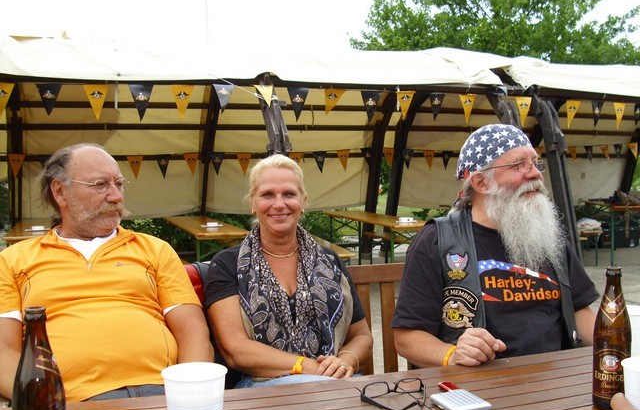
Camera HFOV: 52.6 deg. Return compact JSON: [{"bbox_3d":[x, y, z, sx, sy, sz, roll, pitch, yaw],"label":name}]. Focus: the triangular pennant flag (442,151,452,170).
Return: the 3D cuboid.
[{"bbox_3d":[1.964,-0.678,9.904,0.195,0.295,0.010,-2,3,-21],"label":"triangular pennant flag"}]

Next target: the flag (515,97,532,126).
[{"bbox_3d":[2.086,-0.952,6.621,0.195,0.295,0.010,-2,3,-21],"label":"flag"}]

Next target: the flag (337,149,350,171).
[{"bbox_3d":[0.337,-0.612,9.000,0.200,0.300,0.020,-1,2,-19],"label":"flag"}]

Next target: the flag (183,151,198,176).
[{"bbox_3d":[-1.646,-0.508,8.266,0.200,0.290,0.020,-1,3,-10],"label":"flag"}]

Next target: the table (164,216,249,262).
[{"bbox_3d":[-1.231,0.584,6.766,0.500,0.770,2.200,-1,3,-21],"label":"table"}]

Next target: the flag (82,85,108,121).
[{"bbox_3d":[-1.792,-0.817,5.191,0.200,0.290,0.020,-1,3,-13],"label":"flag"}]

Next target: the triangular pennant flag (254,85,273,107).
[{"bbox_3d":[-0.453,-0.924,5.546,0.195,0.295,0.015,-2,-39,-21],"label":"triangular pennant flag"}]

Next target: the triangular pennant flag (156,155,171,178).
[{"bbox_3d":[-1.977,-0.481,8.200,0.200,0.300,0.020,-1,2,-18],"label":"triangular pennant flag"}]

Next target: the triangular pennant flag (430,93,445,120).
[{"bbox_3d":[1.136,-0.943,6.256,0.195,0.295,0.010,-2,3,-21],"label":"triangular pennant flag"}]

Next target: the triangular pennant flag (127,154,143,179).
[{"bbox_3d":[-2.327,-0.467,8.160,0.200,0.290,0.020,-1,3,-9],"label":"triangular pennant flag"}]

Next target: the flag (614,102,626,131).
[{"bbox_3d":[3.335,-0.980,7.193,0.200,0.290,0.020,-2,4,-26],"label":"flag"}]

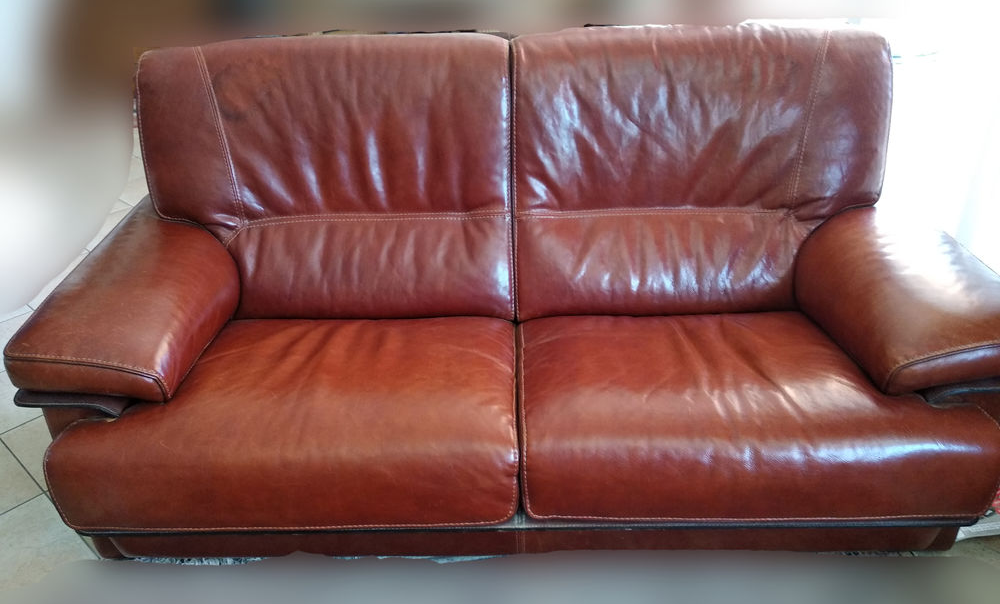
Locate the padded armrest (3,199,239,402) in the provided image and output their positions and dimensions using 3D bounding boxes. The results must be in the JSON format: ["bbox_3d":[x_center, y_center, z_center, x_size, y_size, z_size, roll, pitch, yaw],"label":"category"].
[{"bbox_3d":[-0.808,-0.035,1.773,0.317,0.178,0.693,-1,30,2],"label":"padded armrest"}]

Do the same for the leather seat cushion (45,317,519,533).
[{"bbox_3d":[-0.411,0.242,1.668,0.901,0.244,0.568,-1,30,2],"label":"leather seat cushion"}]

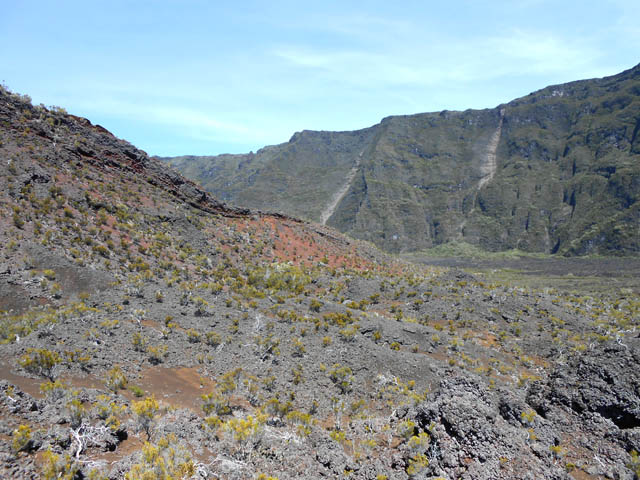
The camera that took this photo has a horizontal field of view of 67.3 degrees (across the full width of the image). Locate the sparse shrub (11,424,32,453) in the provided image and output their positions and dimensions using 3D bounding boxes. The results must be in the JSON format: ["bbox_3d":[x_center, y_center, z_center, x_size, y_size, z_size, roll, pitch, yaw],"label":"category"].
[{"bbox_3d":[-7.335,4.878,11.813,0.538,0.665,0.495,0,0,0],"label":"sparse shrub"}]

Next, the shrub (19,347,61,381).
[{"bbox_3d":[-10.465,4.645,17.934,1.554,1.149,1.430,0,0,0],"label":"shrub"}]

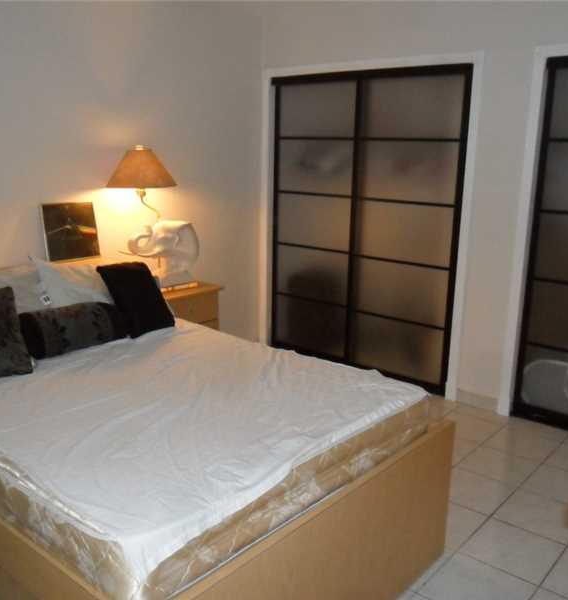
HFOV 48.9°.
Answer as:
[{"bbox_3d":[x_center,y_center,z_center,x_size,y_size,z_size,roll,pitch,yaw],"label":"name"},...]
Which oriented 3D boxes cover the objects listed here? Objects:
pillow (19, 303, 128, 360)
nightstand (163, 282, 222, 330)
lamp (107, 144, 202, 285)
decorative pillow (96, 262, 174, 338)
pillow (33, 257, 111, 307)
[{"bbox_3d":[-0.863,0.113,2.682,0.195,0.195,0.480,13,18,39],"label":"pillow"},{"bbox_3d":[-0.745,0.249,4.071,0.450,0.670,0.570,13,18,39],"label":"nightstand"},{"bbox_3d":[-0.777,-0.488,3.814,0.400,0.885,0.630,13,18,39],"label":"lamp"},{"bbox_3d":[-0.698,-0.011,2.996,0.290,0.380,0.130,-14,-19,-47],"label":"decorative pillow"},{"bbox_3d":[-0.910,-0.039,3.098,0.570,0.140,0.410,-14,64,-47],"label":"pillow"}]

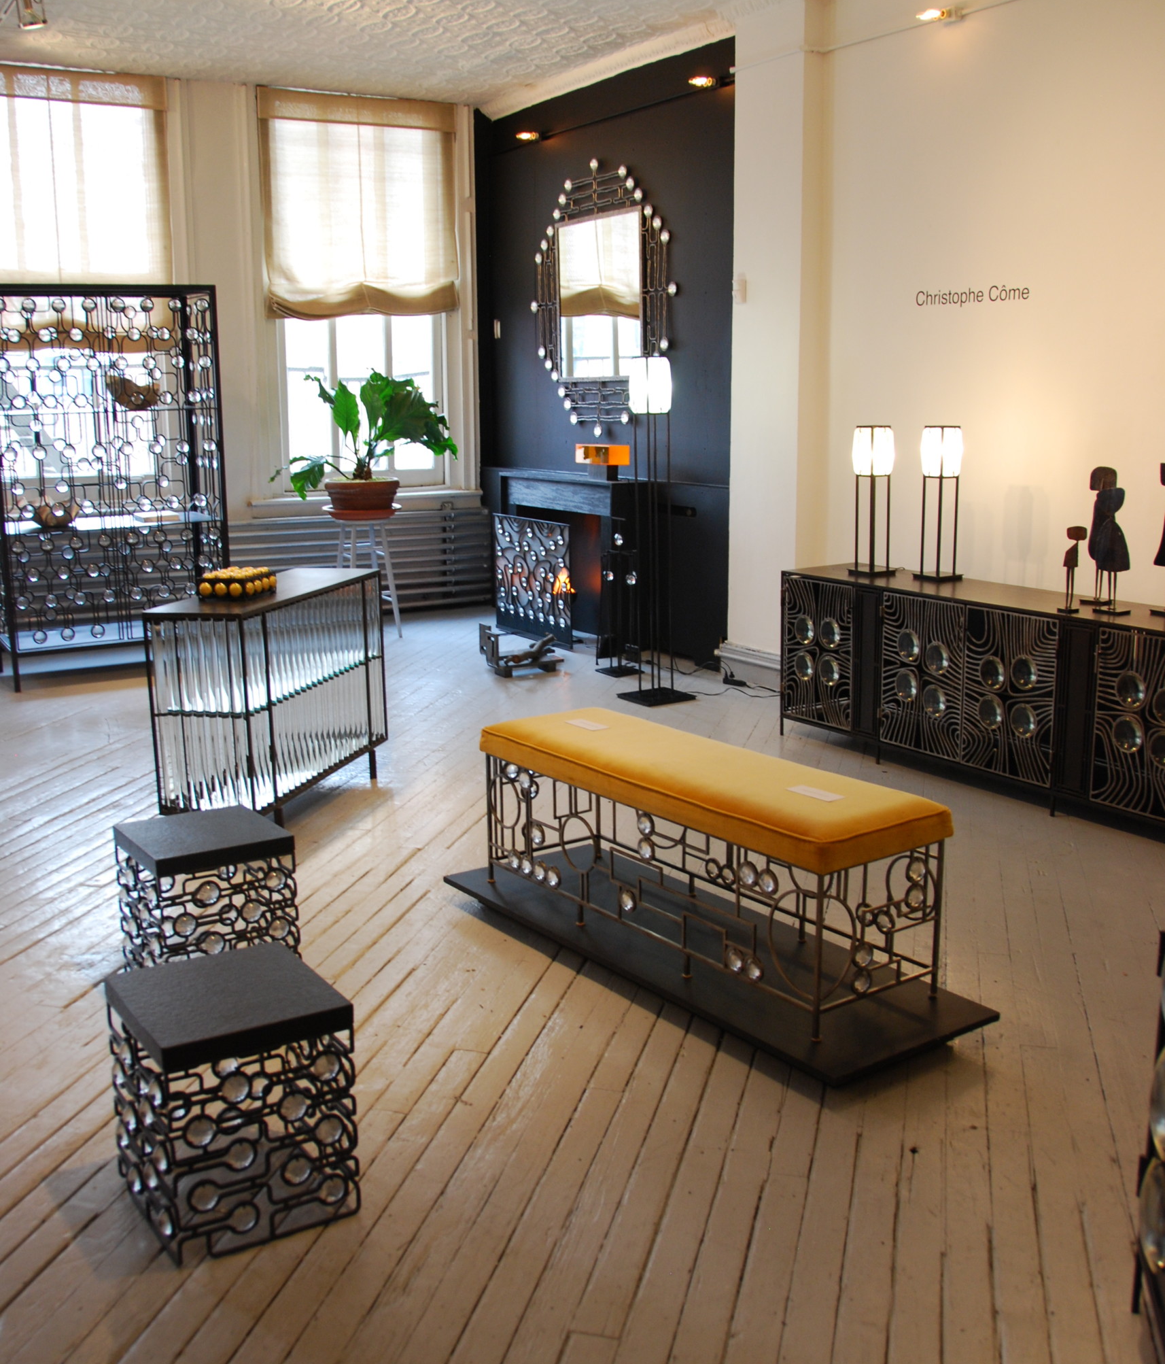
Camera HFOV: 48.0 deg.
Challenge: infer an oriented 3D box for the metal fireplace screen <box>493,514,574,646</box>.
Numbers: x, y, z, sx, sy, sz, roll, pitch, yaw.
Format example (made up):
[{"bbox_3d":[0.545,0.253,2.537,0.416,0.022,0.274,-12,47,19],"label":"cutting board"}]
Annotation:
[{"bbox_3d":[-0.259,-0.639,8.084,0.200,0.733,0.938,-8,14,-32],"label":"metal fireplace screen"}]

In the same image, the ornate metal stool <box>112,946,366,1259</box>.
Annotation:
[{"bbox_3d":[-0.637,0.750,2.388,0.338,0.392,0.338,-8,14,-33],"label":"ornate metal stool"}]

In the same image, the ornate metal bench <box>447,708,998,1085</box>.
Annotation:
[{"bbox_3d":[0.265,0.468,3.291,0.531,0.551,1.483,-9,15,-36],"label":"ornate metal bench"}]

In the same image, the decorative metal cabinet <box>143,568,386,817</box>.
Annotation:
[{"bbox_3d":[-1.083,0.062,4.682,0.346,0.790,1.081,3,12,14],"label":"decorative metal cabinet"}]

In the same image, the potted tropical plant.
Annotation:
[{"bbox_3d":[-1.321,-1.460,8.029,1.090,0.889,0.880,-2,12,-8],"label":"potted tropical plant"}]

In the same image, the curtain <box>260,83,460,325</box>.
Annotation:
[{"bbox_3d":[-1.390,-3.026,8.322,1.302,1.332,0.100,-7,14,-27],"label":"curtain"}]

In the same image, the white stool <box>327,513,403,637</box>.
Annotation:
[{"bbox_3d":[-1.352,-0.660,8.199,0.385,0.746,0.385,-7,14,-29],"label":"white stool"}]

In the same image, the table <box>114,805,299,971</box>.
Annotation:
[{"bbox_3d":[-0.939,0.564,3.276,0.338,0.392,0.338,-9,15,-34],"label":"table"}]

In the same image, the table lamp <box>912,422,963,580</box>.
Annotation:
[{"bbox_3d":[1.425,-0.712,5.227,0.138,0.604,0.138,-9,14,-34],"label":"table lamp"}]

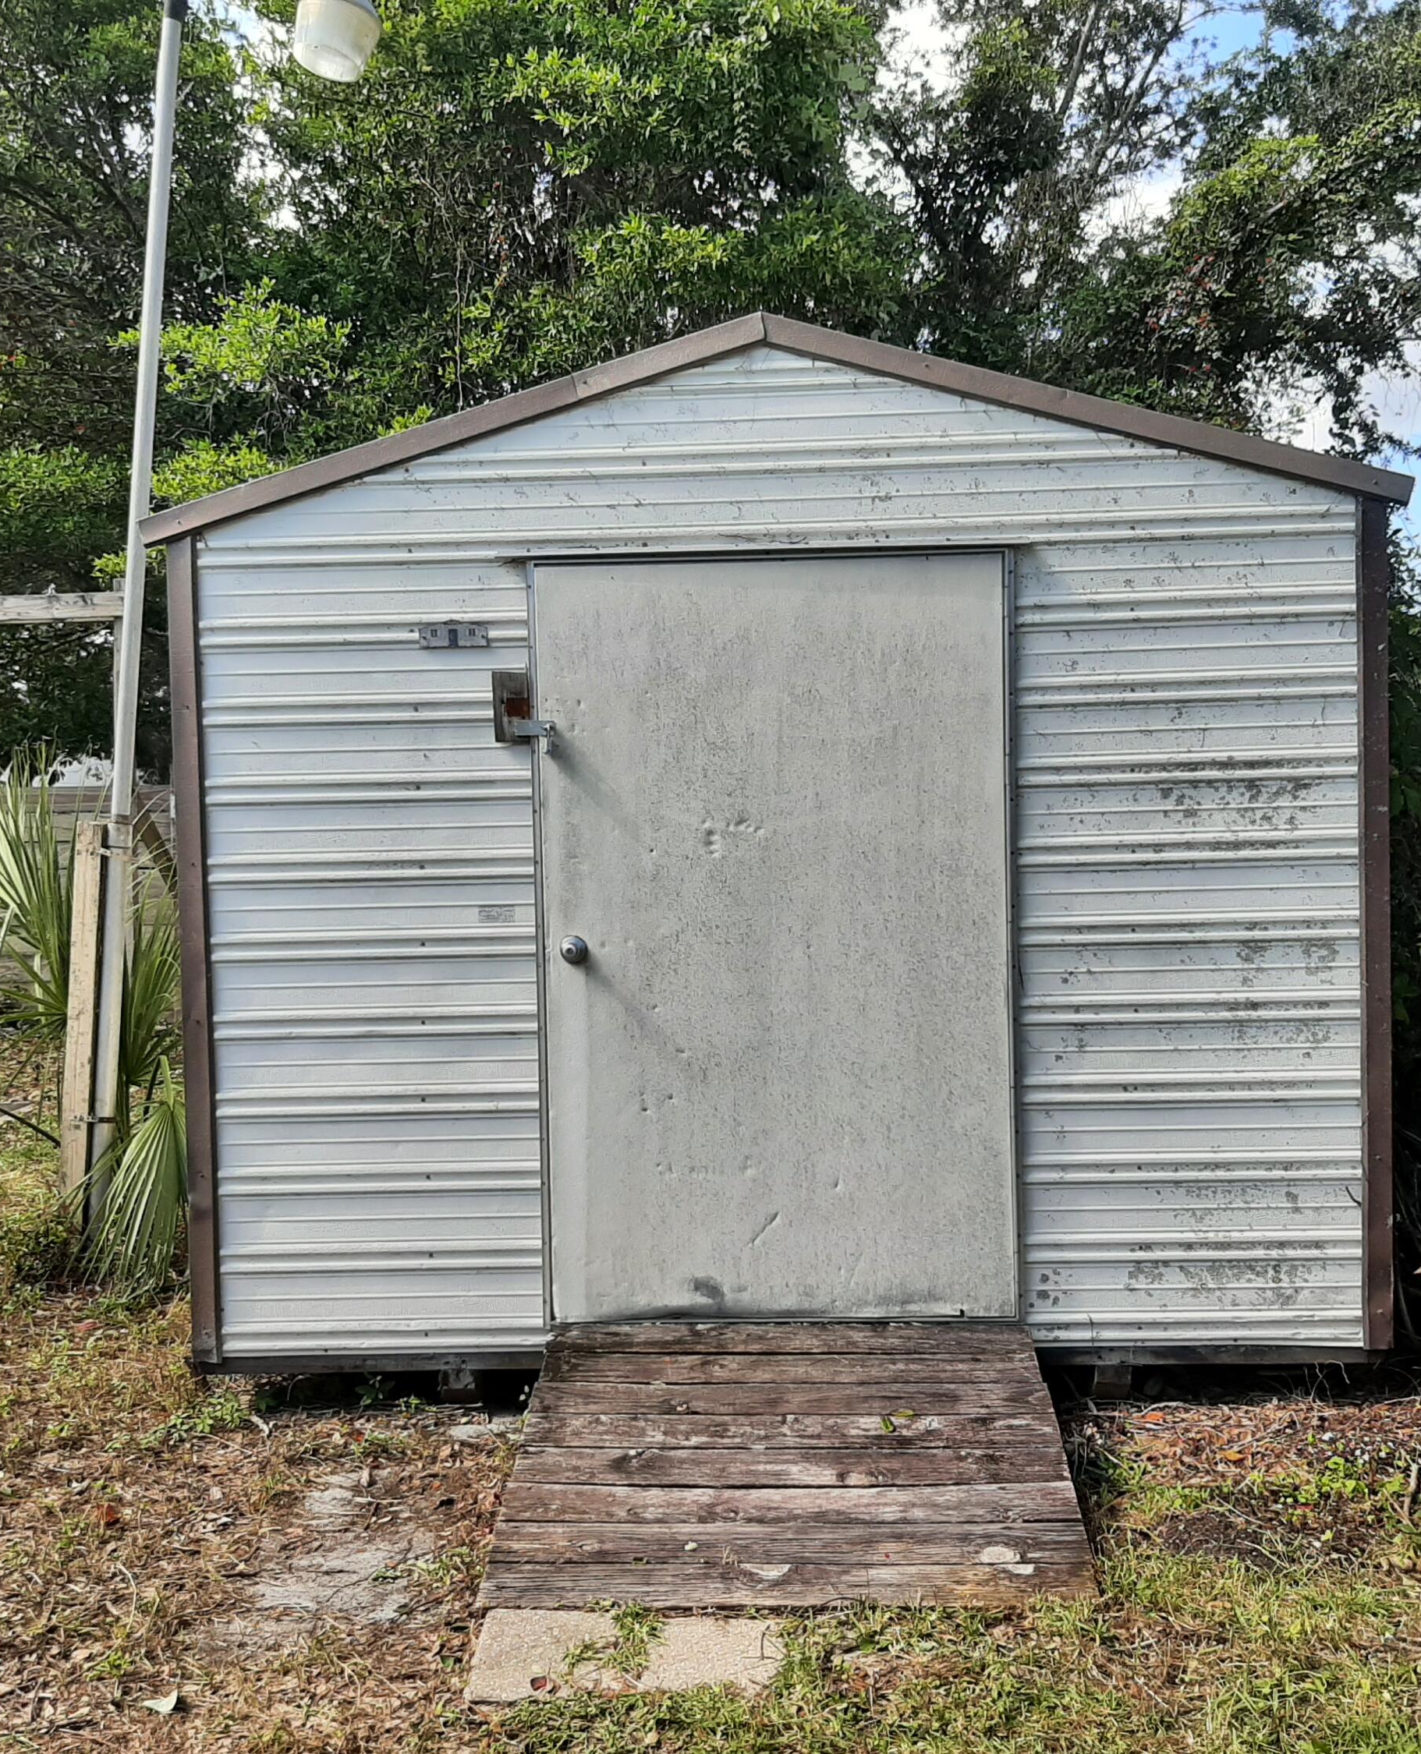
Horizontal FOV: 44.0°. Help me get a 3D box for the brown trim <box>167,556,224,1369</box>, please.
[{"bbox_3d":[-1.317,0.198,4.513,0.080,2.110,0.075,-1,2,2],"label":"brown trim"}]

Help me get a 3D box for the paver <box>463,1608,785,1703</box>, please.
[{"bbox_3d":[-0.145,1.445,3.217,0.590,0.055,0.345,-1,2,2],"label":"paver"}]

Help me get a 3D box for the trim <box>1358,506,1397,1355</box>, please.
[{"bbox_3d":[1.658,0.125,4.401,0.080,2.130,0.075,-1,2,2],"label":"trim"}]

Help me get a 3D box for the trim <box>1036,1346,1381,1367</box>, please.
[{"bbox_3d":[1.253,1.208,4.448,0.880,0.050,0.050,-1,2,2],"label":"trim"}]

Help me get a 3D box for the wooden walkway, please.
[{"bbox_3d":[0.173,1.270,3.929,1.220,0.260,1.090,-1,2,2],"label":"wooden walkway"}]

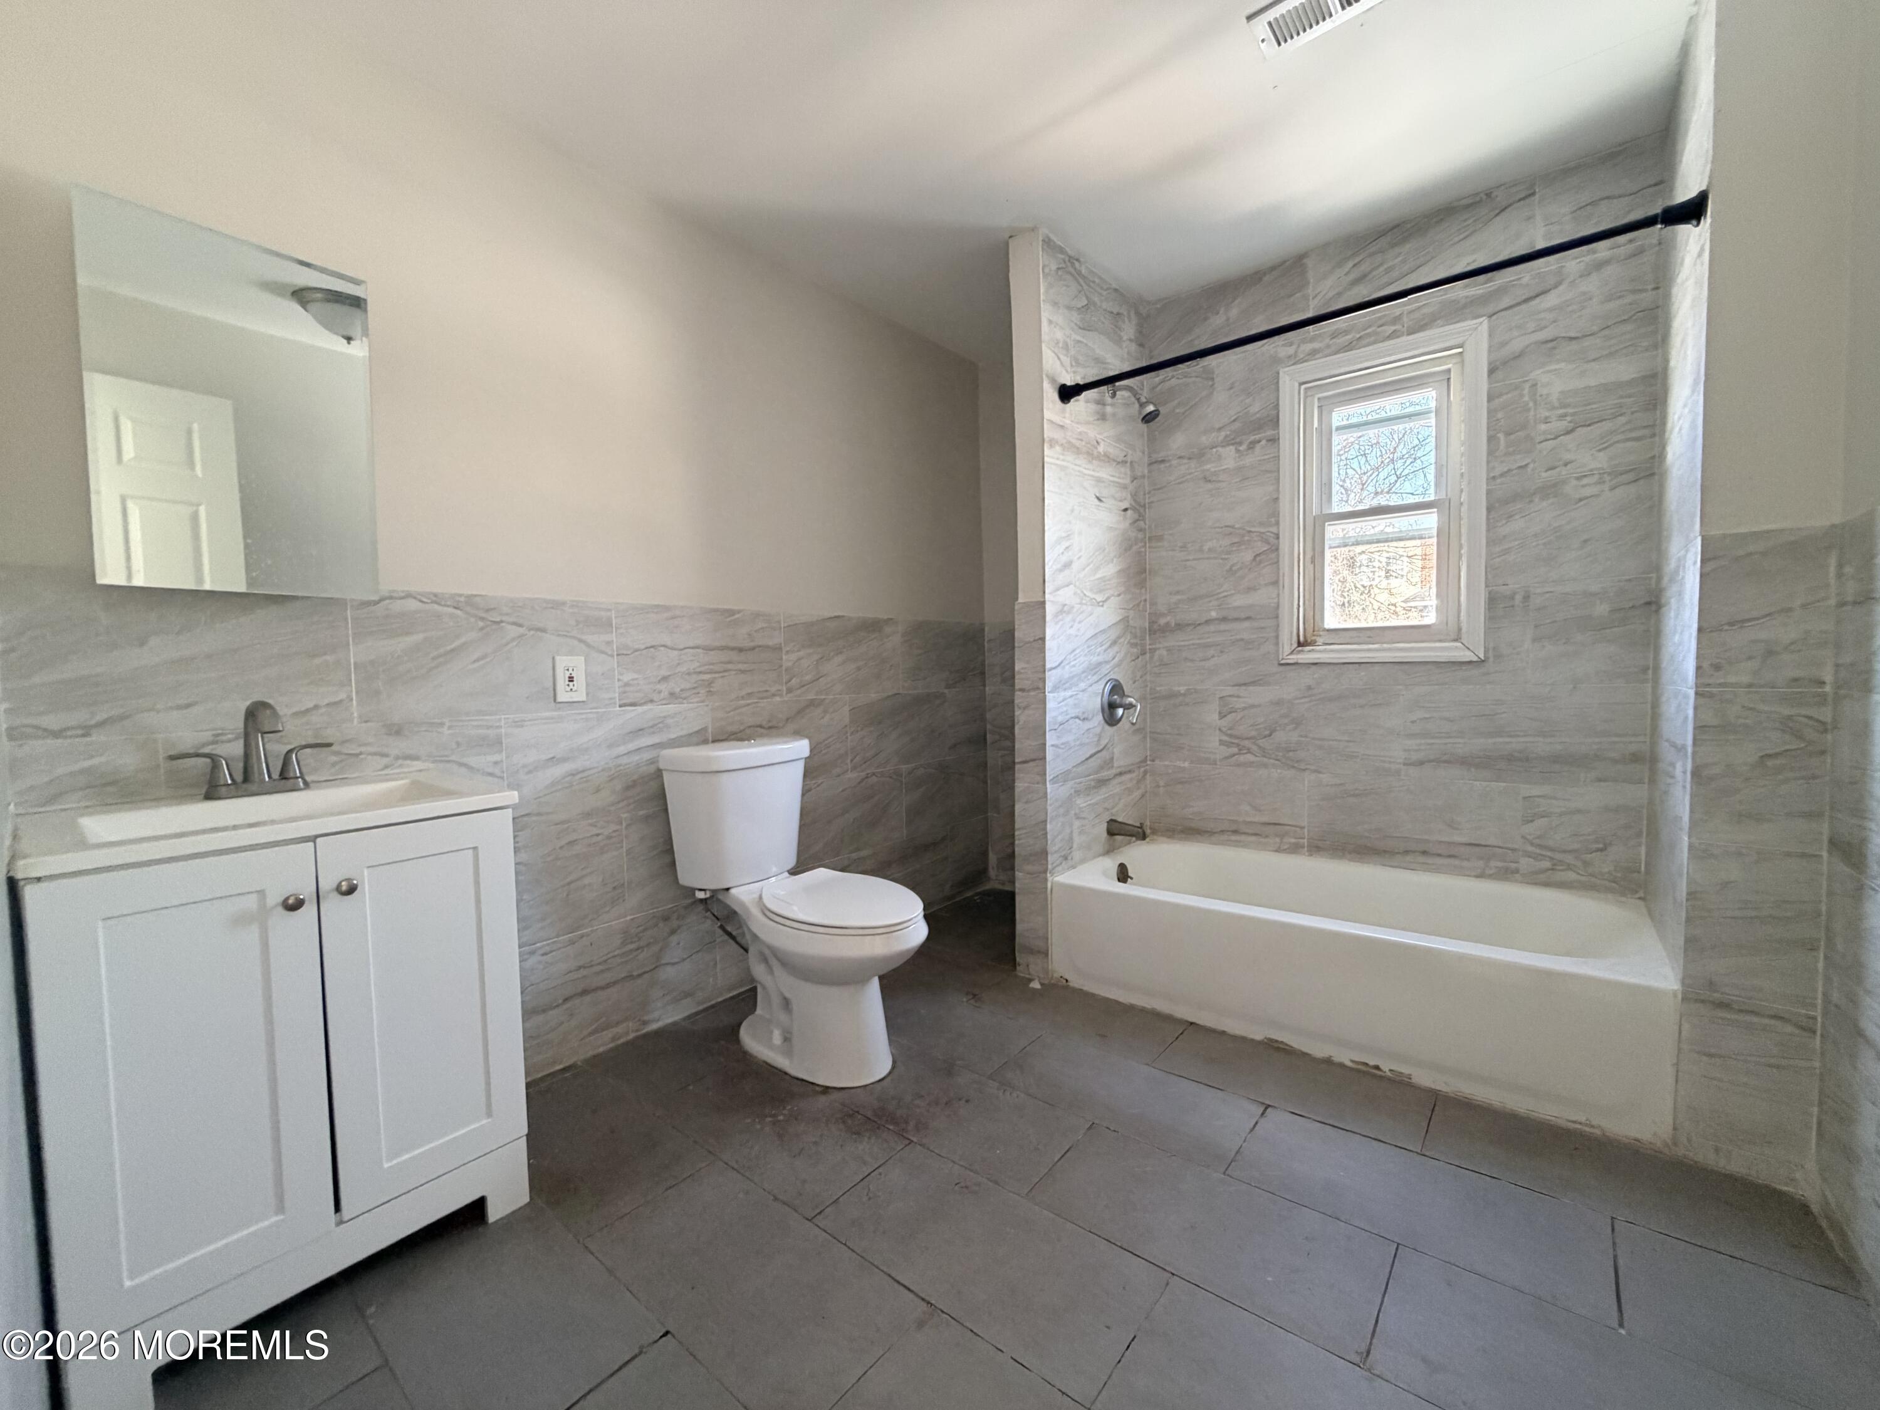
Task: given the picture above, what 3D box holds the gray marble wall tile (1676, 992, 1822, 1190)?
[{"bbox_3d":[1.613,0.754,1.525,0.189,0.327,0.011,1,3,39],"label":"gray marble wall tile"}]

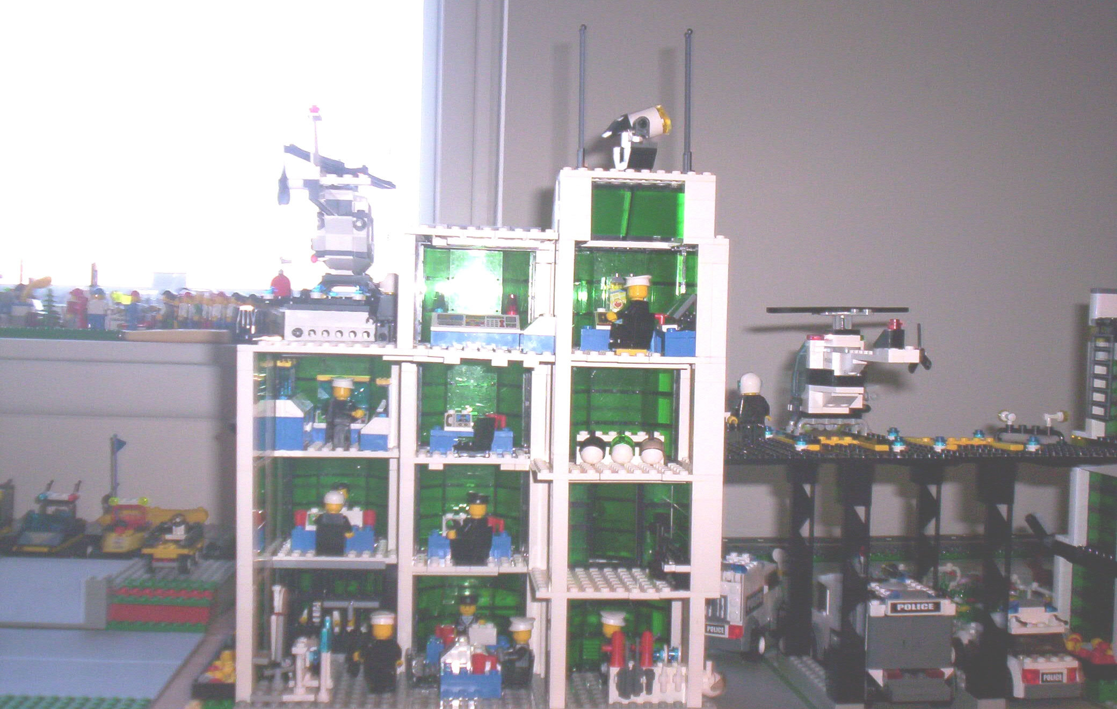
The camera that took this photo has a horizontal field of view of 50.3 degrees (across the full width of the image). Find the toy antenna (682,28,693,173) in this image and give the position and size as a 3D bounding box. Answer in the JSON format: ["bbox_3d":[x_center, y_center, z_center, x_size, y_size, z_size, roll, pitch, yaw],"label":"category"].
[{"bbox_3d":[0.067,-0.132,0.620,0.006,0.076,0.006,1,1,-5],"label":"toy antenna"}]

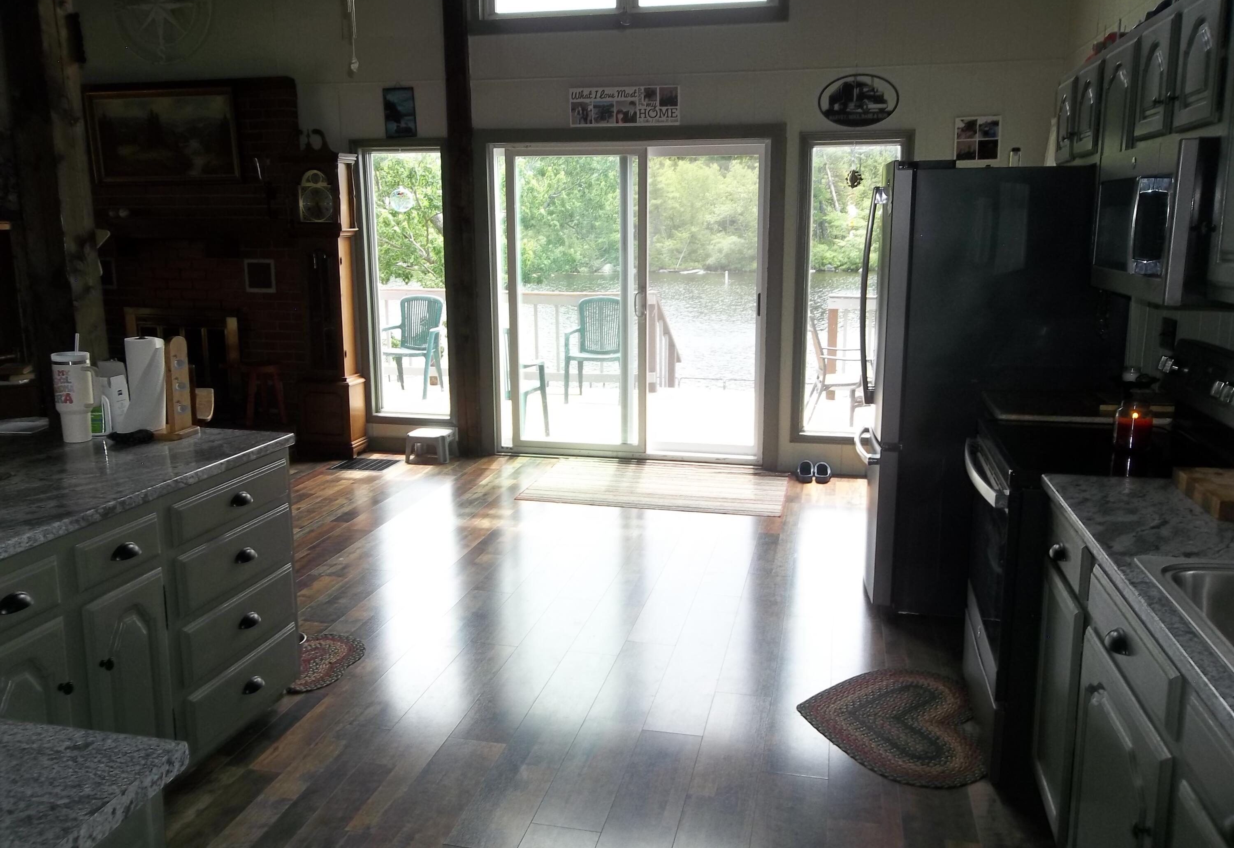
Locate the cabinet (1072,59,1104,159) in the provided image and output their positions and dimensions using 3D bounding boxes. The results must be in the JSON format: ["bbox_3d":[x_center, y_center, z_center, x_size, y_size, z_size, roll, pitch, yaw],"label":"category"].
[{"bbox_3d":[1.855,-1.121,3.440,0.320,0.317,0.360,2,12,13],"label":"cabinet"}]

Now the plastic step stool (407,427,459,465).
[{"bbox_3d":[-1.253,0.153,6.517,0.330,0.185,0.240,2,12,13],"label":"plastic step stool"}]

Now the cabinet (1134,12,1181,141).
[{"bbox_3d":[1.674,-0.979,2.730,0.310,0.318,0.326,2,12,13],"label":"cabinet"}]

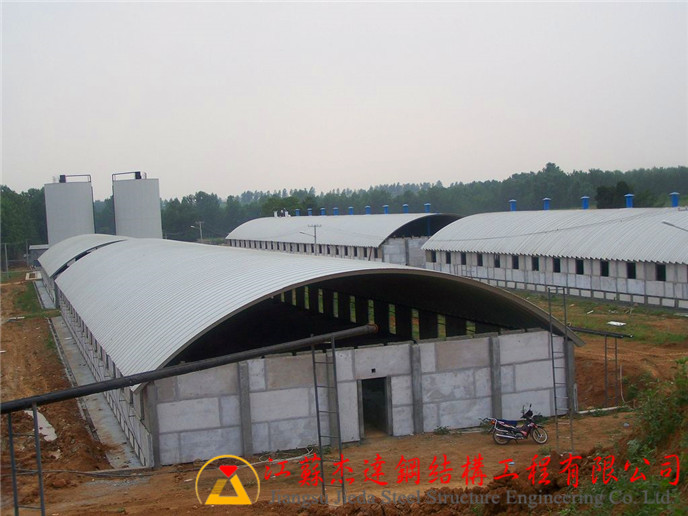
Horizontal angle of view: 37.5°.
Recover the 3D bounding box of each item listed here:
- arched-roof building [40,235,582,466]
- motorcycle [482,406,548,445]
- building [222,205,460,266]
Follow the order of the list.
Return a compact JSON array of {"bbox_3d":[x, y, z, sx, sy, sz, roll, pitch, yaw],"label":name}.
[{"bbox_3d":[-16.728,1.188,86.538,15.272,5.450,113.856,-4,3,-18],"label":"arched-roof building"},{"bbox_3d":[5.580,5.417,32.593,2.000,1.170,0.750,-3,3,7],"label":"motorcycle"},{"bbox_3d":[-1.309,-3.565,150.240,15.600,7.200,71.700,-4,3,-20],"label":"building"}]

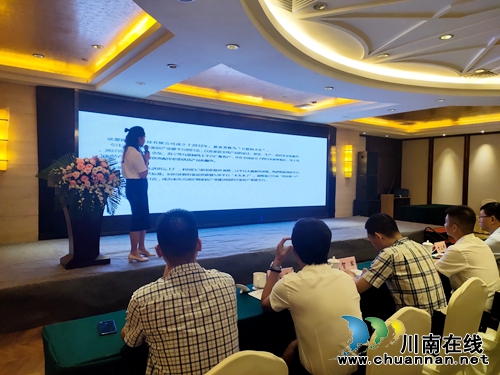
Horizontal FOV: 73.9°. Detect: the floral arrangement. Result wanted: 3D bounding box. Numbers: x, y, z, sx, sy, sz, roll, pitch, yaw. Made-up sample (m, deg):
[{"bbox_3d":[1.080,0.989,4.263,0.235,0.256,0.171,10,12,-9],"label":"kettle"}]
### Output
[{"bbox_3d":[-1.935,-0.010,3.780,0.860,0.690,0.520,0,2,-34],"label":"floral arrangement"}]

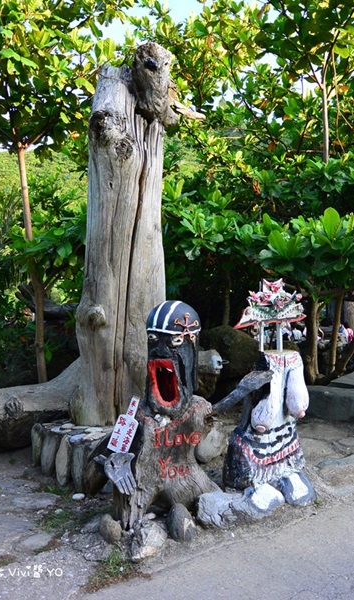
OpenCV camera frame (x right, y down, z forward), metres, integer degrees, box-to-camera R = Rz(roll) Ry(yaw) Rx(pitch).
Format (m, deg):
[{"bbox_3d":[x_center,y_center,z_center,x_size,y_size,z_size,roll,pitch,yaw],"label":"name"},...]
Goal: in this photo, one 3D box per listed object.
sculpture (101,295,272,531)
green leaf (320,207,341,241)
[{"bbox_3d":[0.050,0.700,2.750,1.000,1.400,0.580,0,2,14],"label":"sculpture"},{"bbox_3d":[1.364,-0.680,4.000,0.180,0.290,0.080,0,2,12],"label":"green leaf"}]

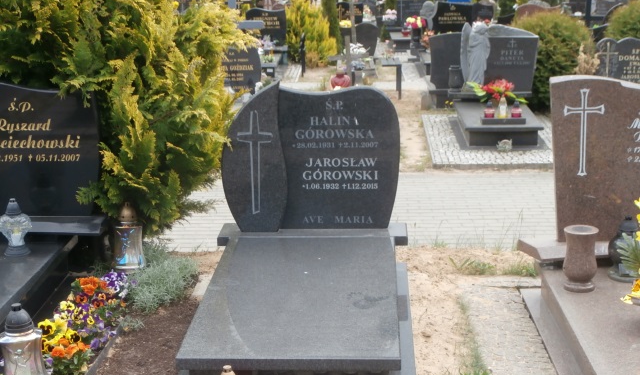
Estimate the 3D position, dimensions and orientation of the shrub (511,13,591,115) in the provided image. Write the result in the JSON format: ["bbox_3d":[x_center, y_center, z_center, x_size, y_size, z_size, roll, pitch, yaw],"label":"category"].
[{"bbox_3d":[3.128,-1.699,14.200,1.140,1.270,1.140,0,12,3],"label":"shrub"}]

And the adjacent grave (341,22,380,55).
[{"bbox_3d":[0.739,-2.759,19.700,0.700,0.640,0.130,0,12,3],"label":"adjacent grave"}]

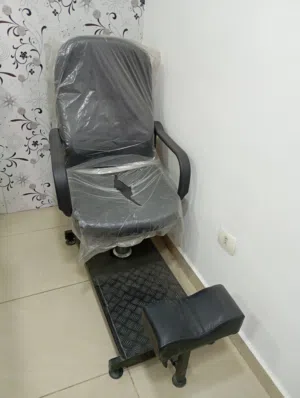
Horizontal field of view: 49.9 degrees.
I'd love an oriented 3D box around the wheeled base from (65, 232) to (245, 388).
[{"bbox_3d":[-0.045,0.311,1.478,0.503,0.428,0.996,-10,36,-21],"label":"wheeled base"}]

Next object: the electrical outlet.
[{"bbox_3d":[0.322,0.178,1.355,0.012,0.086,0.113,-10,36,-21],"label":"electrical outlet"}]

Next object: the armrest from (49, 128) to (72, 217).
[{"bbox_3d":[-0.401,-0.131,1.431,0.060,0.258,0.420,-7,35,-18],"label":"armrest"}]

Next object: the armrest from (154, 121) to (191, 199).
[{"bbox_3d":[0.101,-0.196,1.601,0.060,0.258,0.420,-7,35,-18],"label":"armrest"}]

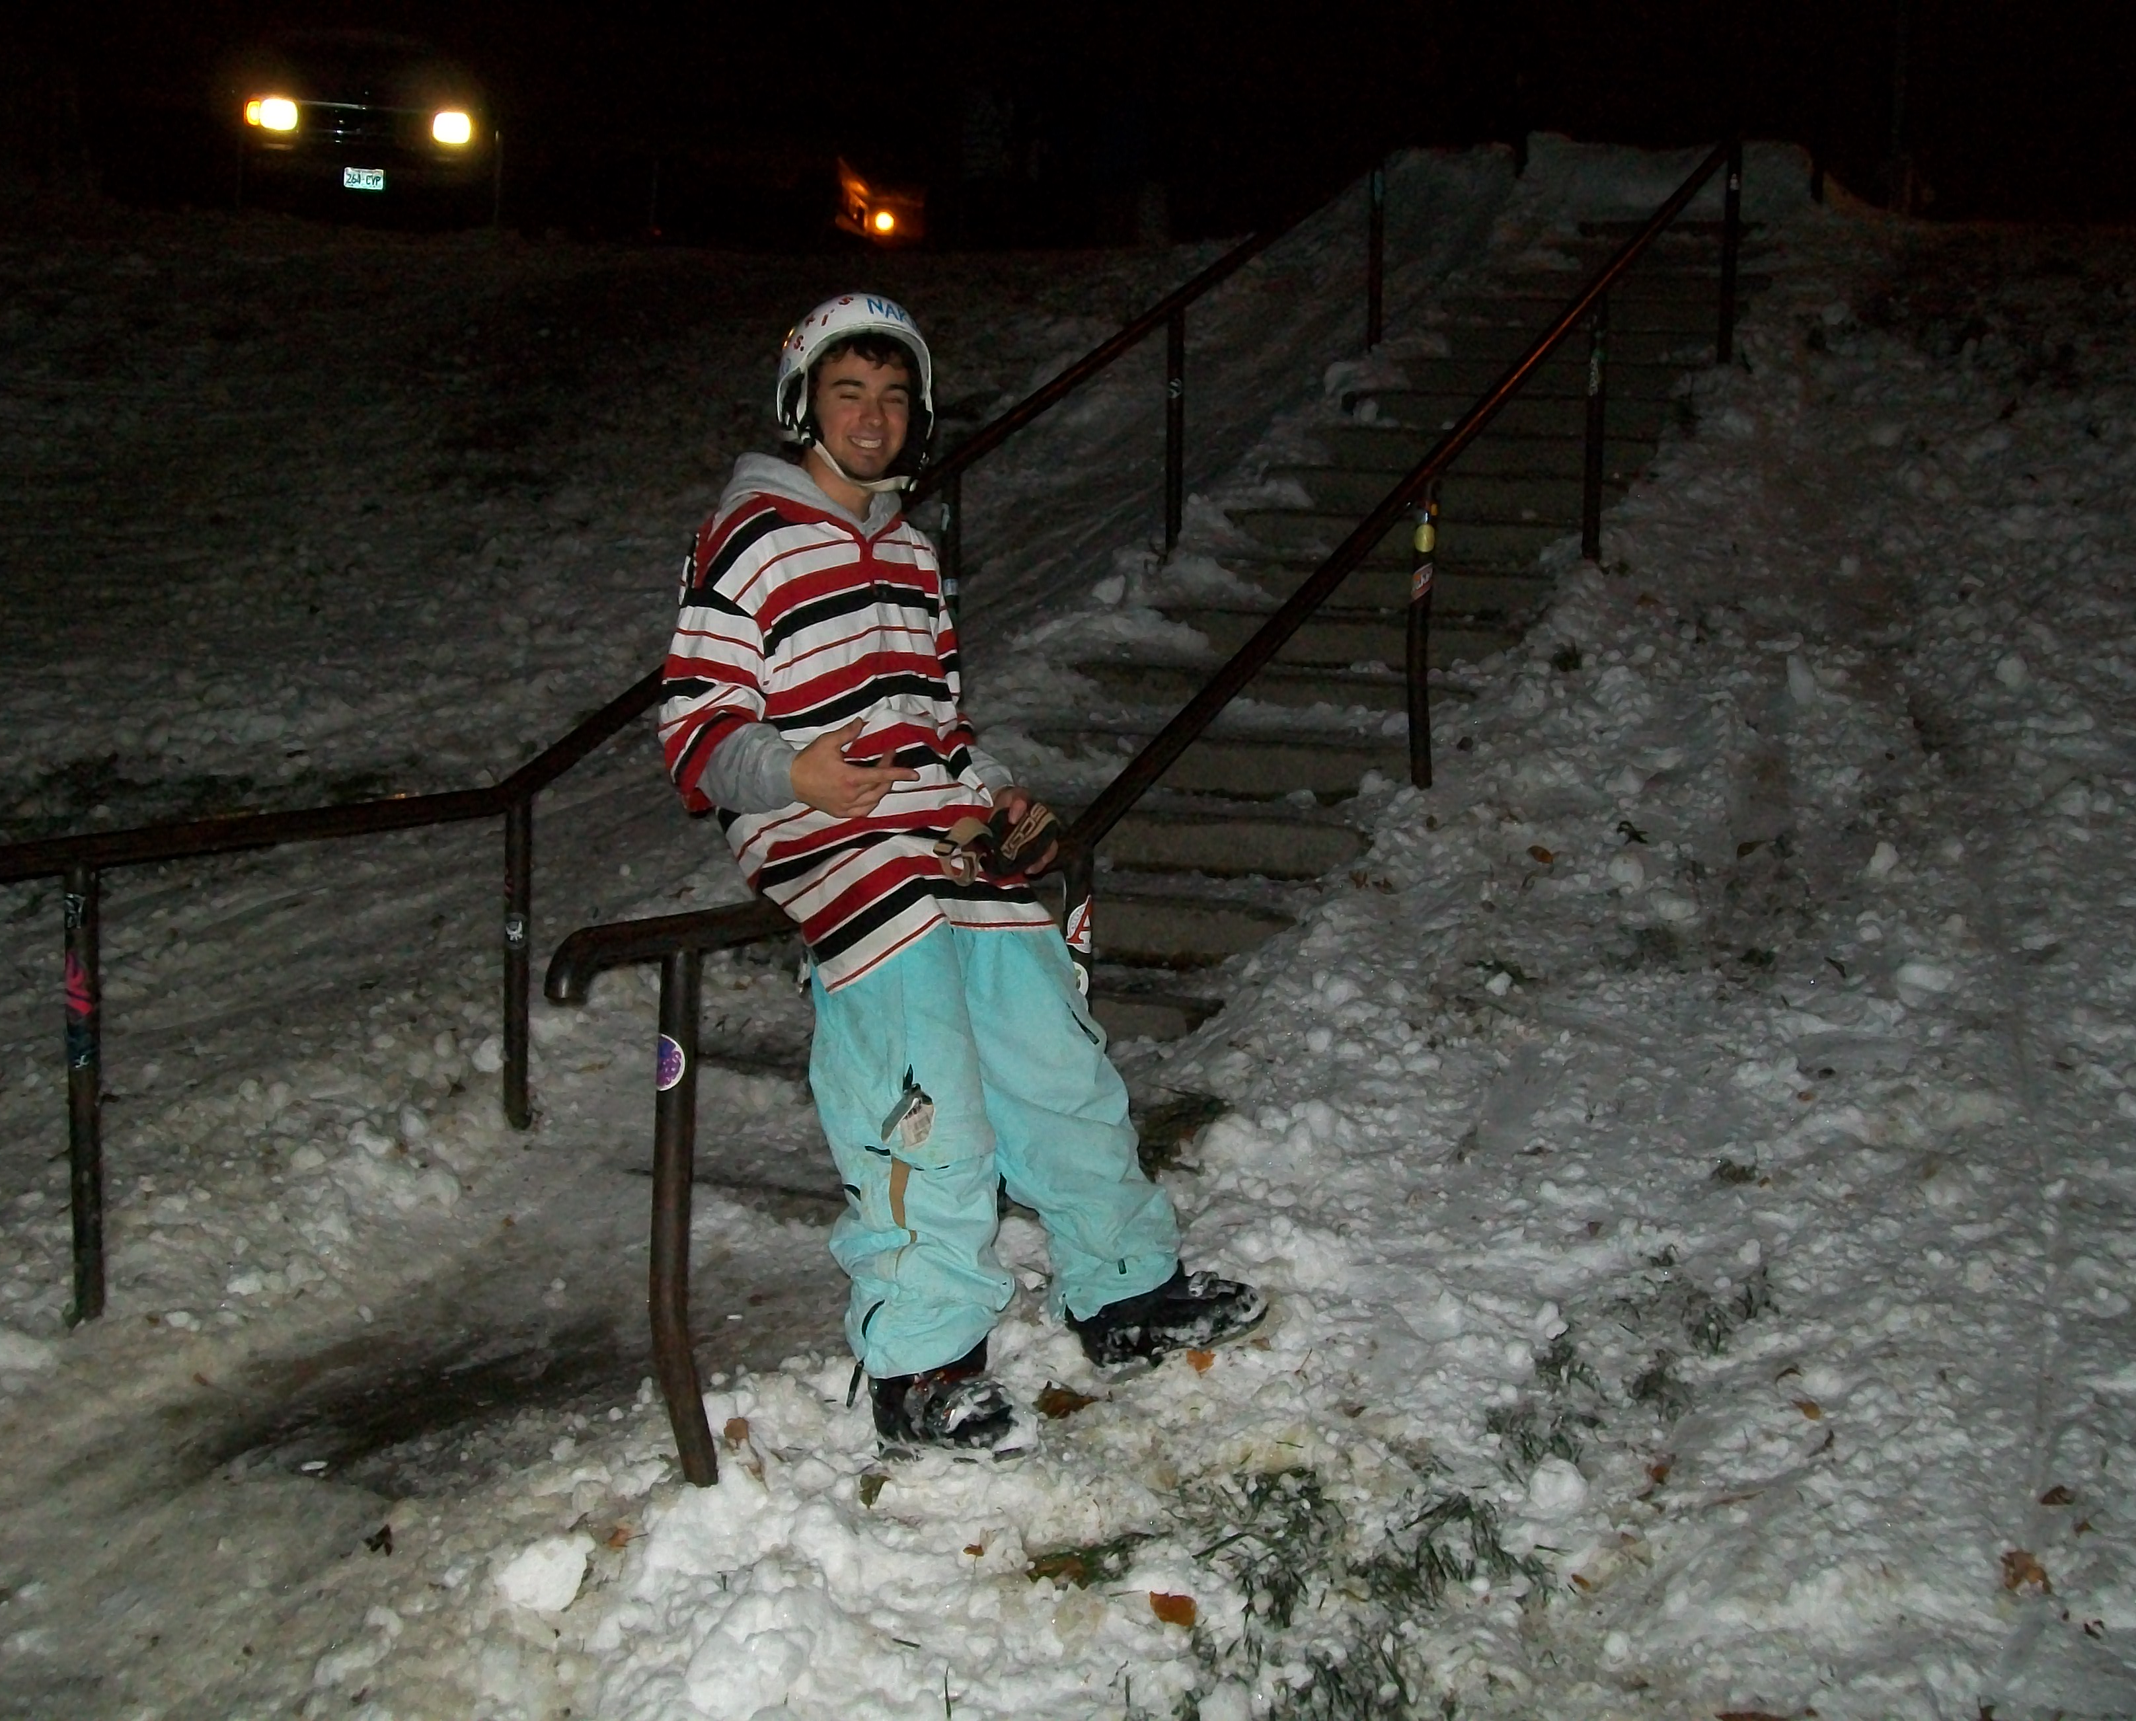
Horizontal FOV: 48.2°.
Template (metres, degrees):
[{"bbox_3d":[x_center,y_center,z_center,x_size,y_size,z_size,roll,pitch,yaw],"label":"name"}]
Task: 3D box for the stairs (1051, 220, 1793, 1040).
[{"bbox_3d":[1.086,-1.040,7.592,1.360,2.790,6.700,6,8,26],"label":"stairs"}]

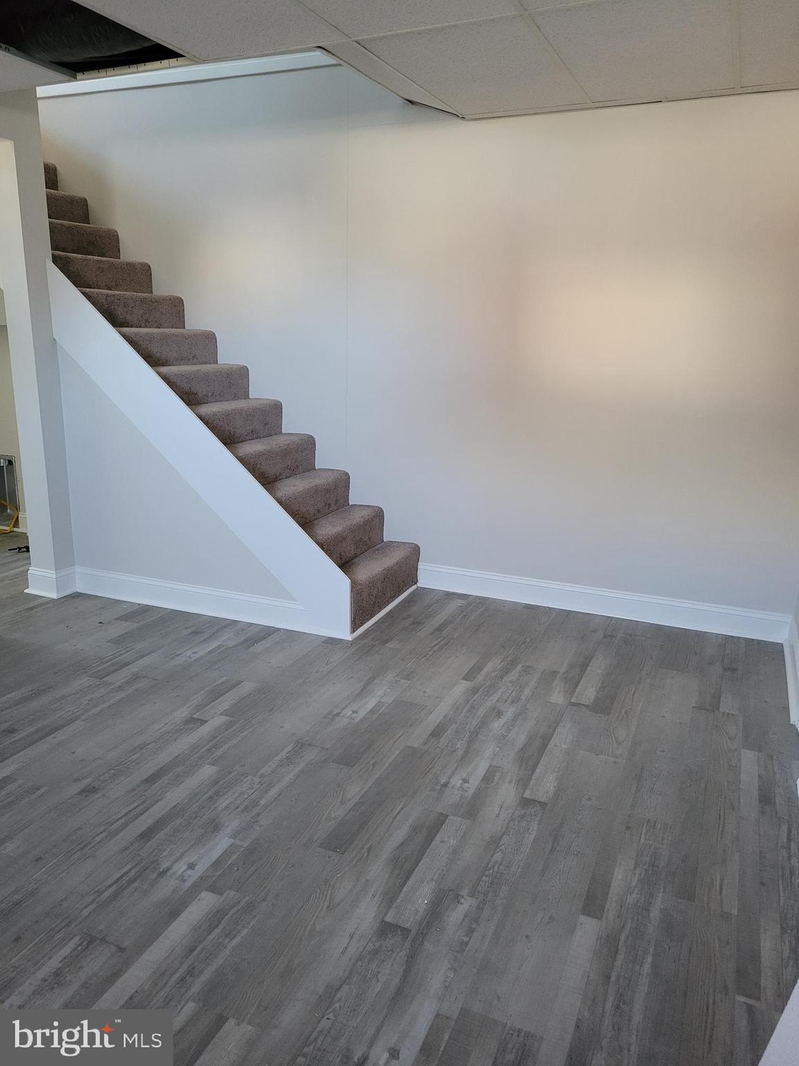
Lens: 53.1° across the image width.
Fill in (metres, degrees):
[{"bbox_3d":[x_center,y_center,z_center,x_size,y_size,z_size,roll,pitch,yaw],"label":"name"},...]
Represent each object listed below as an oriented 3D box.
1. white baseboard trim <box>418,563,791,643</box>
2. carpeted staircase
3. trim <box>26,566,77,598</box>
[{"bbox_3d":[0.973,0.344,4.153,1.883,0.141,0.026,7,16,22],"label":"white baseboard trim"},{"bbox_3d":[-1.241,-0.888,4.324,2.614,2.367,0.856,7,16,22],"label":"carpeted staircase"},{"bbox_3d":[-1.892,0.250,4.333,0.262,0.144,0.143,7,16,22],"label":"trim"}]

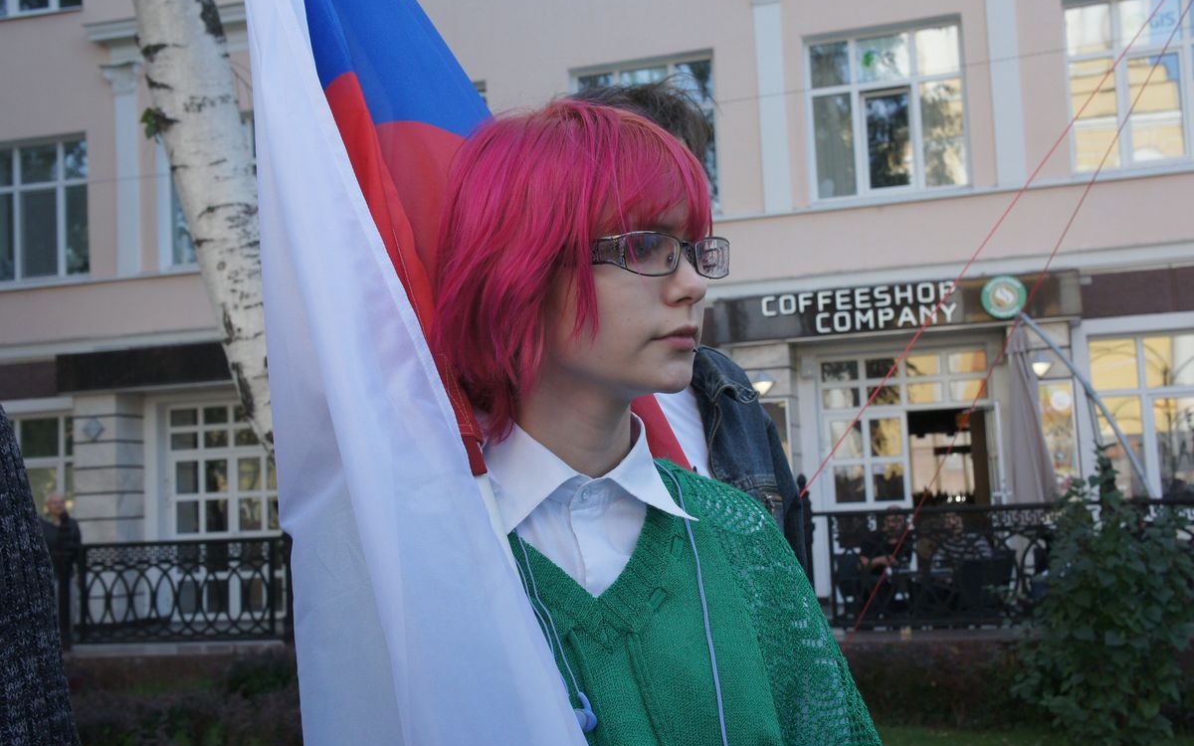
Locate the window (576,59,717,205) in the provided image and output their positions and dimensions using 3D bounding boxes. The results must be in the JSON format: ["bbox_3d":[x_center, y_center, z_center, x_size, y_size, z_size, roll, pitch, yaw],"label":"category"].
[{"bbox_3d":[0.583,-2.850,16.347,1.796,1.937,0.200,-4,-6,15],"label":"window"}]

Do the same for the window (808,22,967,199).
[{"bbox_3d":[3.403,-3.052,15.570,1.788,1.937,0.200,-4,-6,15],"label":"window"}]

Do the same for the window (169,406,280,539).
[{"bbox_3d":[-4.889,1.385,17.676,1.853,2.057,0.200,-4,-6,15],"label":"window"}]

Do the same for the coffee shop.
[{"bbox_3d":[3.553,0.809,15.347,4.013,3.488,1.100,-4,-6,15],"label":"coffee shop"}]

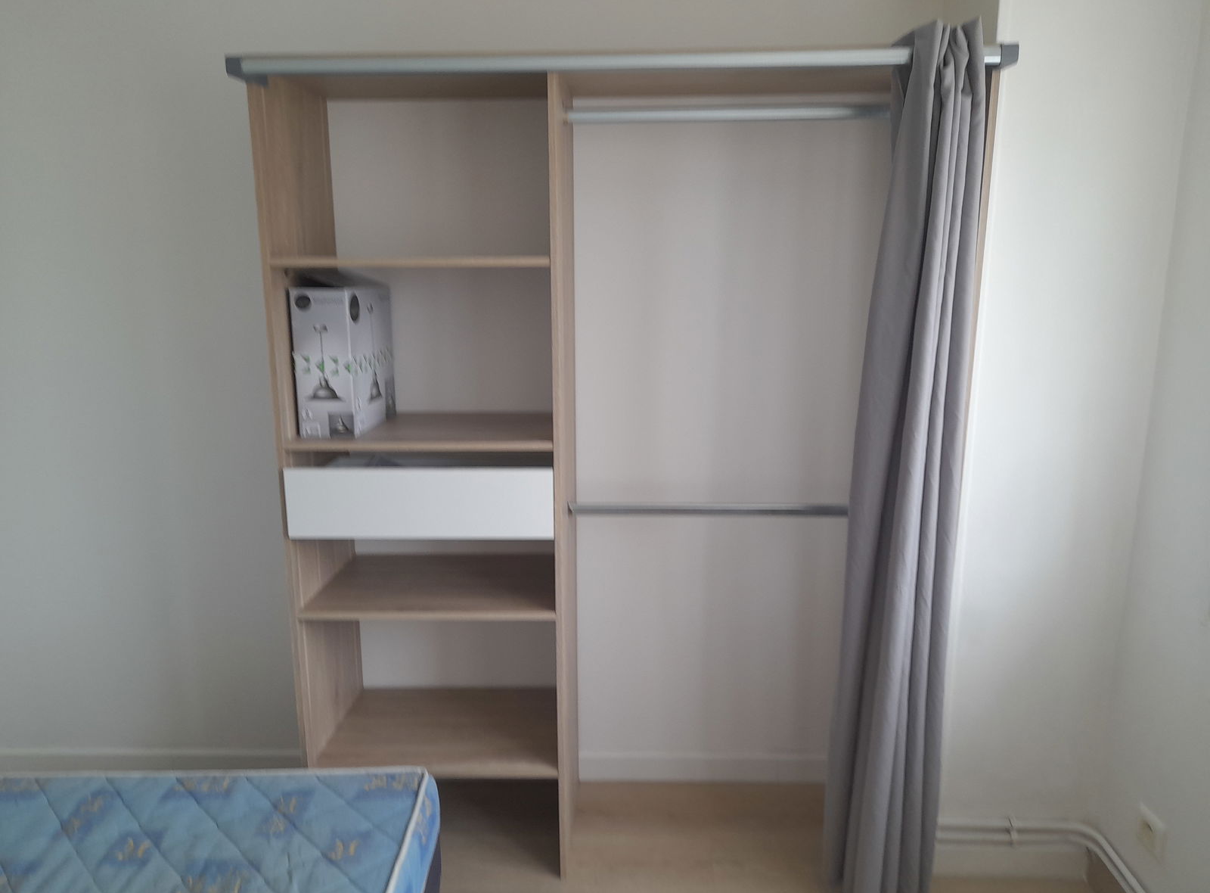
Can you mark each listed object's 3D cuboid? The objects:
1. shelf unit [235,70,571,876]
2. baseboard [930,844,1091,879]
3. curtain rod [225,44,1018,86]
[{"bbox_3d":[-0.430,0.104,2.317,0.689,2.025,0.449,0,12,1],"label":"shelf unit"},{"bbox_3d":[1.068,1.090,2.302,0.407,0.095,0.018,0,12,1],"label":"baseboard"},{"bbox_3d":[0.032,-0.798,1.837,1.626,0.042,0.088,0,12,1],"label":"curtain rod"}]

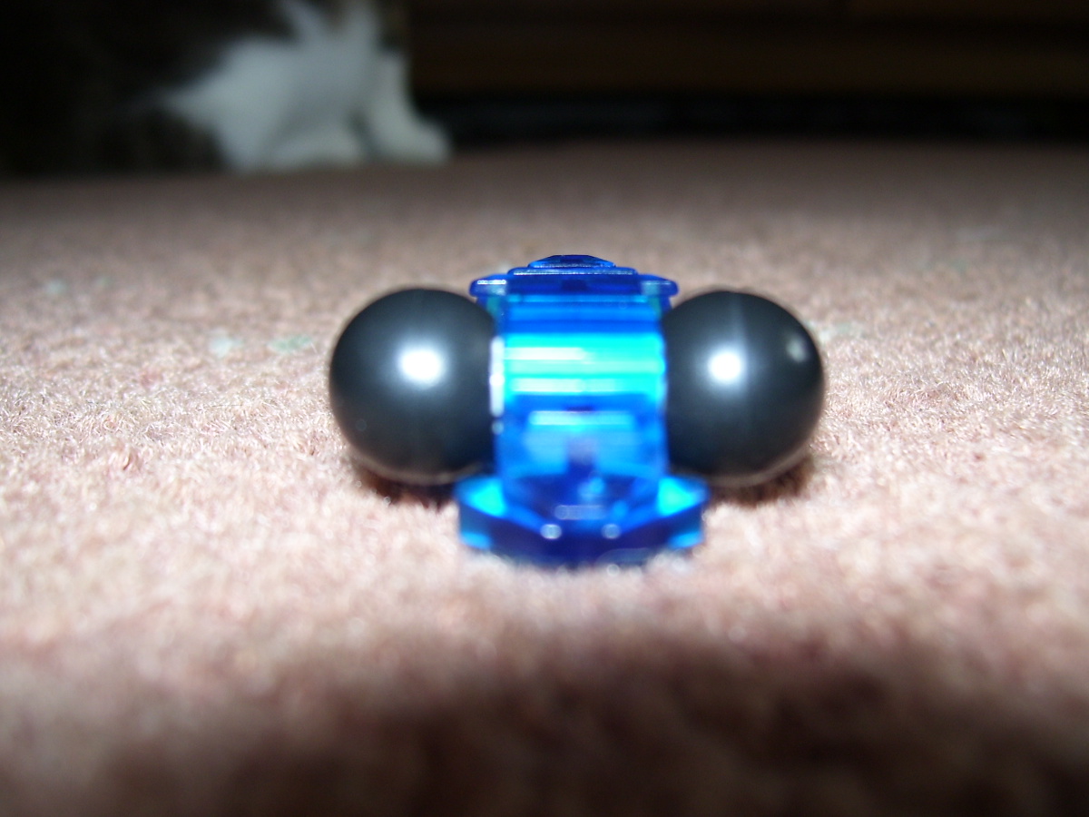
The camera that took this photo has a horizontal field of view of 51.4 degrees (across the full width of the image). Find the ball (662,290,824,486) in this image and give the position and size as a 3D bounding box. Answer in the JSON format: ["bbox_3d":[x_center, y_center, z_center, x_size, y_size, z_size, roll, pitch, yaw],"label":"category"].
[{"bbox_3d":[0.015,-0.002,0.094,0.017,0.017,0.017,0,14,0],"label":"ball"}]

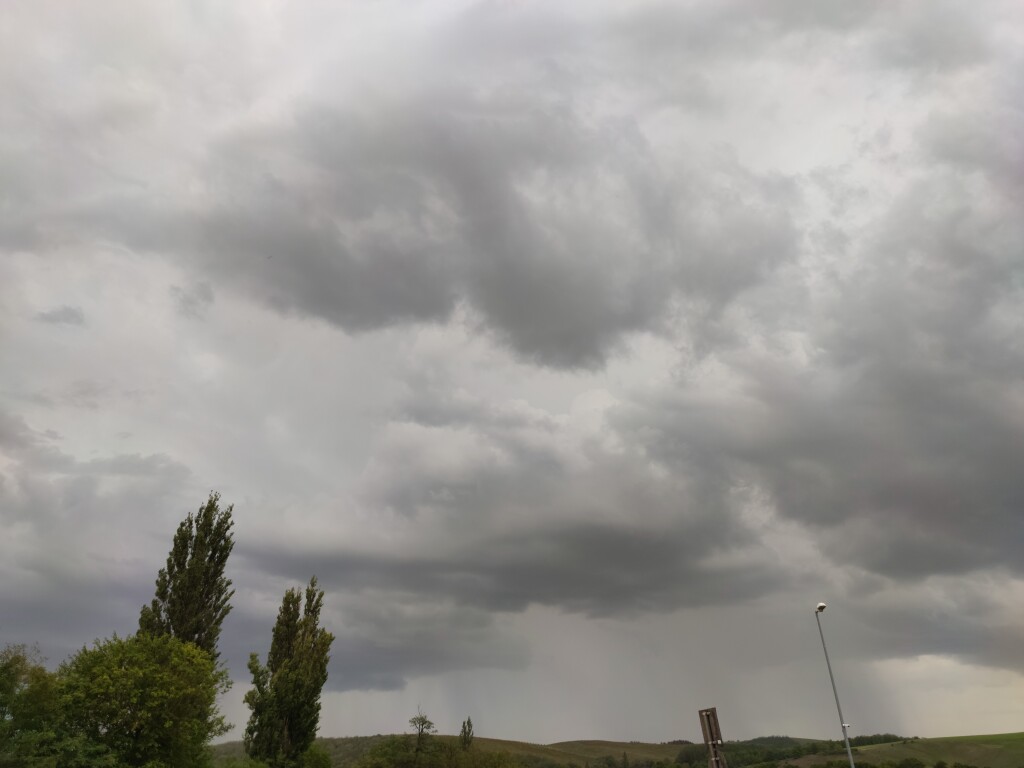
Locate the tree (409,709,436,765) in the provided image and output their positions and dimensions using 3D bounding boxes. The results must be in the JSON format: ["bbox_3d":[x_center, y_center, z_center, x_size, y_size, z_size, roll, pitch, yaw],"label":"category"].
[{"bbox_3d":[-15.888,61.980,124.665,5.000,9.130,5.000,2,-29,-6],"label":"tree"}]

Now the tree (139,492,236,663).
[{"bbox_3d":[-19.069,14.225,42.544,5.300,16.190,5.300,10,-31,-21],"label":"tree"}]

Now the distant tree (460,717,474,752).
[{"bbox_3d":[-13.193,102.154,205.872,4.100,9.360,4.100,0,-29,-4],"label":"distant tree"}]

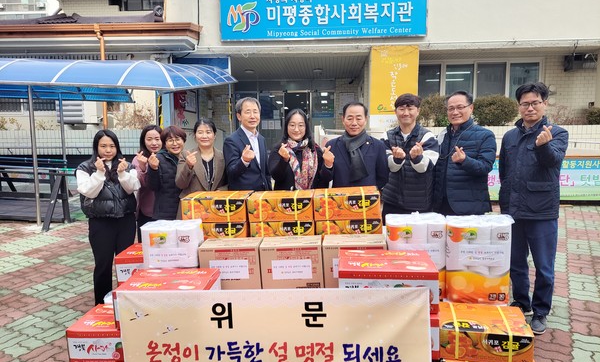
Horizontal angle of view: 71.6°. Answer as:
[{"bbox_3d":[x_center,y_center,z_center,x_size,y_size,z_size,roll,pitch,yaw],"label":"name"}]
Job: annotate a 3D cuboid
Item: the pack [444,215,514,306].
[{"bbox_3d":[1.101,0.478,2.582,0.356,0.475,0.240,0,8,15],"label":"pack"}]

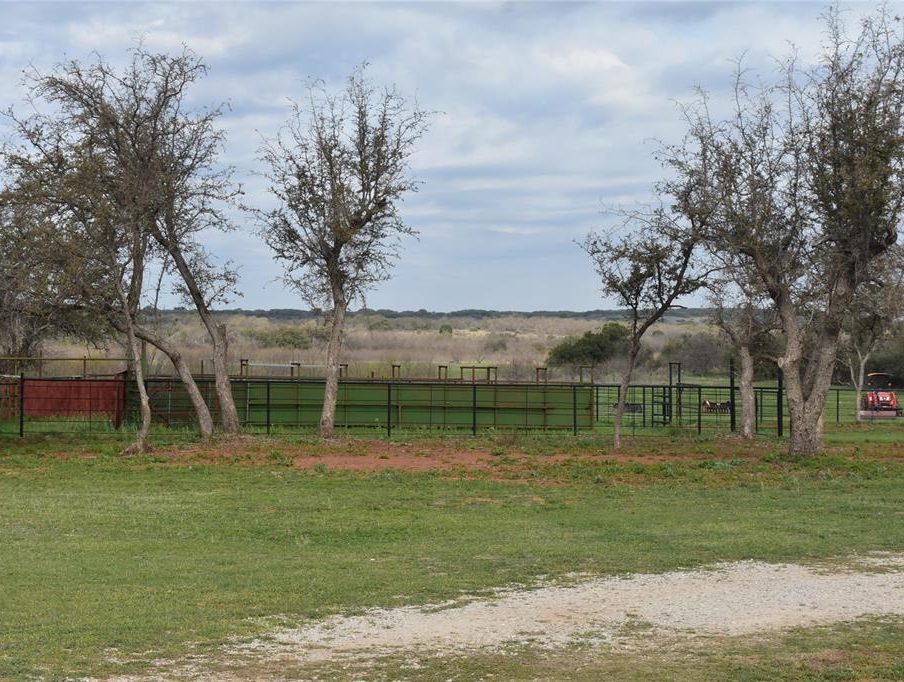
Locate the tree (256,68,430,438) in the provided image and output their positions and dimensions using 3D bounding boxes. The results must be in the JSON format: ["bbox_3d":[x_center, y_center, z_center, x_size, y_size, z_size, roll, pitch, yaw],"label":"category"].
[{"bbox_3d":[-2.729,-2.201,51.500,4.380,9.310,4.160,0,1,0],"label":"tree"}]

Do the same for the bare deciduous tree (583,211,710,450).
[{"bbox_3d":[4.750,-0.256,50.000,3.130,5.860,2.970,0,1,0],"label":"bare deciduous tree"}]

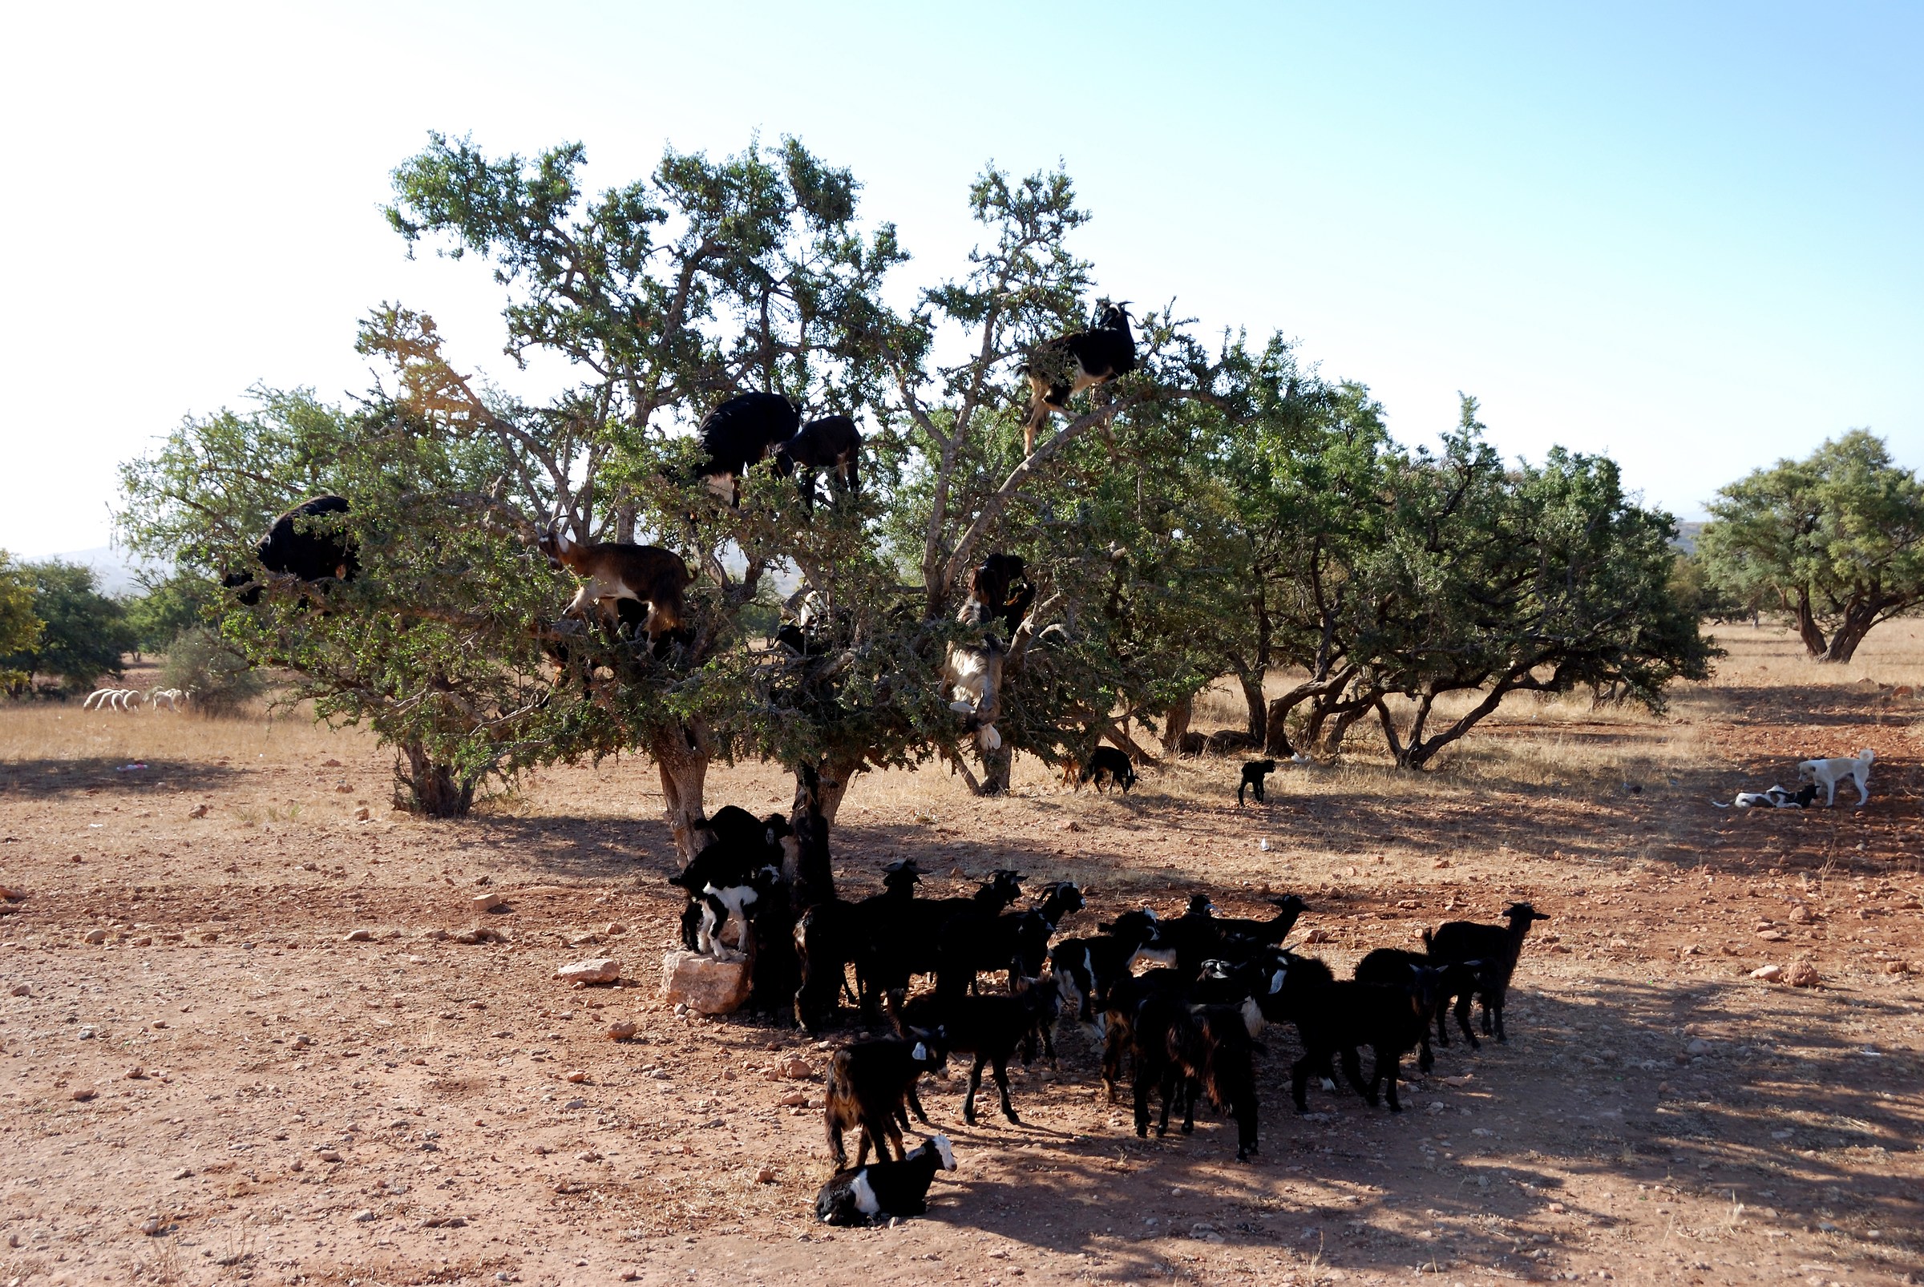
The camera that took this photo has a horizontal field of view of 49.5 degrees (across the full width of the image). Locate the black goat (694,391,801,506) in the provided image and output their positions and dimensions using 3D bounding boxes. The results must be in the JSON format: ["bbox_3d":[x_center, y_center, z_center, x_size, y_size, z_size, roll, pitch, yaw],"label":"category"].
[{"bbox_3d":[-1.489,-1.296,14.400,0.780,0.800,0.360,0,1,-6],"label":"black goat"}]

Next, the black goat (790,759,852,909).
[{"bbox_3d":[-0.792,1.149,11.400,0.320,1.020,0.480,0,1,3],"label":"black goat"}]

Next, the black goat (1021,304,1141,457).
[{"bbox_3d":[0.759,-1.728,13.600,0.800,0.980,0.330,0,1,15],"label":"black goat"}]

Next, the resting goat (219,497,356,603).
[{"bbox_3d":[-4.406,-0.607,13.700,0.920,0.760,0.360,0,1,-15],"label":"resting goat"}]

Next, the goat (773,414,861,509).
[{"bbox_3d":[-0.980,-1.228,14.100,0.640,0.620,0.250,-1,1,-30],"label":"goat"}]

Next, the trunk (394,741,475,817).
[{"bbox_3d":[-5.757,1.478,22.800,0.820,0.840,0.650,0,1,0],"label":"trunk"}]

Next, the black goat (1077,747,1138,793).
[{"bbox_3d":[1.780,1.558,25.600,0.820,0.580,0.280,0,1,21],"label":"black goat"}]

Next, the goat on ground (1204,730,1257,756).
[{"bbox_3d":[4.333,1.597,33.600,0.880,0.450,0.420,0,1,13],"label":"goat on ground"}]

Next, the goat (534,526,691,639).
[{"bbox_3d":[-2.330,-0.398,14.000,1.040,0.760,0.330,0,1,-9],"label":"goat"}]

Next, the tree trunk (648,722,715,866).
[{"bbox_3d":[-1.881,1.114,14.000,0.430,1.180,0.400,0,1,0],"label":"tree trunk"}]

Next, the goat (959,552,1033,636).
[{"bbox_3d":[0.230,-0.307,14.200,0.650,0.640,0.320,-1,1,-36],"label":"goat"}]

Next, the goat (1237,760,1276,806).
[{"bbox_3d":[3.610,1.698,25.500,0.520,0.560,0.200,0,1,-21],"label":"goat"}]

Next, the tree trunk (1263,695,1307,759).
[{"bbox_3d":[4.925,1.271,31.800,0.640,0.980,0.500,0,1,0],"label":"tree trunk"}]

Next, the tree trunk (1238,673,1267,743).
[{"bbox_3d":[4.891,1.071,35.000,0.480,1.220,0.440,0,1,0],"label":"tree trunk"}]

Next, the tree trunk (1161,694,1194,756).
[{"bbox_3d":[3.453,1.251,33.400,0.520,1.100,0.520,0,1,0],"label":"tree trunk"}]

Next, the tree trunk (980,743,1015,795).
[{"bbox_3d":[0.421,1.527,25.400,0.420,0.650,0.420,0,1,0],"label":"tree trunk"}]

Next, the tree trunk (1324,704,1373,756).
[{"bbox_3d":[5.991,1.337,32.300,0.720,0.850,0.550,0,1,0],"label":"tree trunk"}]

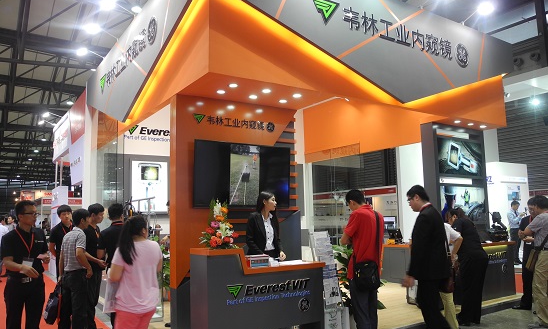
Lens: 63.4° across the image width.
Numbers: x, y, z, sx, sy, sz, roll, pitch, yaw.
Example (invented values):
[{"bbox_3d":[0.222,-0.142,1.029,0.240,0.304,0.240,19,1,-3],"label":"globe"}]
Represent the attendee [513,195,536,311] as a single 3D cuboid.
[{"bbox_3d":[3.995,1.388,7.026,0.500,1.701,0.360,-8,-10,41],"label":"attendee"}]

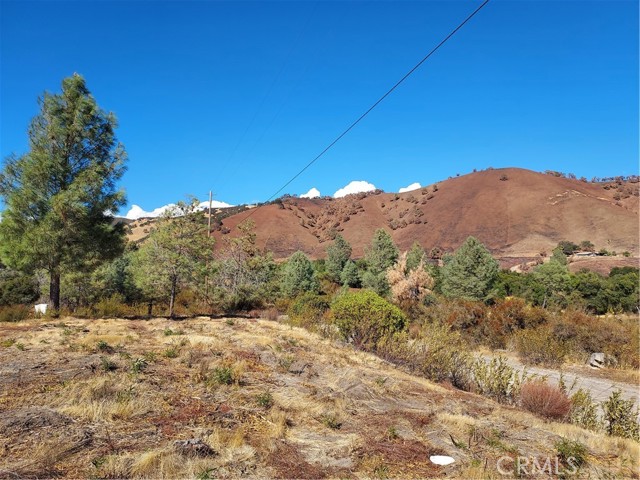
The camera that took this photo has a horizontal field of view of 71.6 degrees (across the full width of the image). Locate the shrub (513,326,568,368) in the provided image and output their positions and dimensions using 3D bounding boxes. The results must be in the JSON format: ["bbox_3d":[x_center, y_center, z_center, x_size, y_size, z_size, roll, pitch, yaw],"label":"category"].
[{"bbox_3d":[6.858,3.312,13.800,1.710,1.220,1.590,1,-3,0],"label":"shrub"}]

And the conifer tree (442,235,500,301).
[{"bbox_3d":[13.309,2.582,39.500,5.060,5.670,4.710,1,-3,0],"label":"conifer tree"}]

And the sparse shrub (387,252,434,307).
[{"bbox_3d":[6.833,2.982,33.500,3.550,4.000,3.300,1,-3,0],"label":"sparse shrub"}]

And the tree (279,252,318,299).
[{"bbox_3d":[-1.709,2.960,37.000,3.110,4.090,2.890,1,-3,0],"label":"tree"}]

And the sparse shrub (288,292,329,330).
[{"bbox_3d":[-0.415,2.578,16.000,1.550,1.340,1.450,1,-3,0],"label":"sparse shrub"}]

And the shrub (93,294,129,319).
[{"bbox_3d":[-9.633,3.072,20.500,1.720,1.090,1.600,1,-3,0],"label":"shrub"}]

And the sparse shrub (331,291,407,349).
[{"bbox_3d":[1.366,2.268,12.500,2.100,1.660,1.950,1,-3,0],"label":"sparse shrub"}]

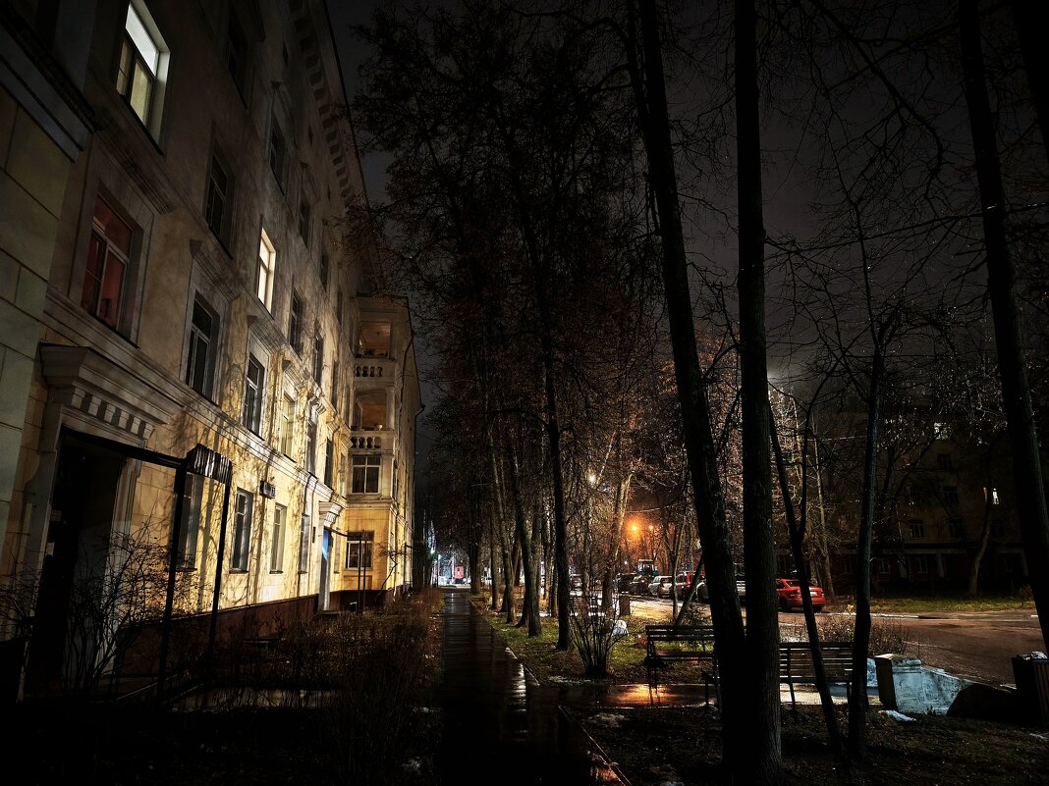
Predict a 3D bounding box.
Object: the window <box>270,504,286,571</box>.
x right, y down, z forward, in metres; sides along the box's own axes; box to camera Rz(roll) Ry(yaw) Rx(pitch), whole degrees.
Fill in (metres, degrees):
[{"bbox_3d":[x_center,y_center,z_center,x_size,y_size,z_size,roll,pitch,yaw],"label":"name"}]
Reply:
[{"bbox_3d":[-7.118,4.188,19.921,0.200,1.891,1.440,1,-15,-6],"label":"window"}]

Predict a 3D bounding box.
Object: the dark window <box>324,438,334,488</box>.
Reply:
[{"bbox_3d":[-7.985,2.825,28.109,0.200,1.934,1.536,1,-15,-6],"label":"dark window"}]

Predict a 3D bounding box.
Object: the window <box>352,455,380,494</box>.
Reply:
[{"bbox_3d":[-7.562,3.927,33.308,1.392,1.848,0.200,1,-15,-6],"label":"window"}]

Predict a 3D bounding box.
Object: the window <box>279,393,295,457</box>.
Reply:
[{"bbox_3d":[-7.365,1.029,21.488,0.200,1.860,1.600,1,-14,-6],"label":"window"}]

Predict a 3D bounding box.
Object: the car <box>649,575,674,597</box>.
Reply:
[{"bbox_3d":[9.869,13.608,49.037,1.760,1.480,4.300,0,-14,-4],"label":"car"}]

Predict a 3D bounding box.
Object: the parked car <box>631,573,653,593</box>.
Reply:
[{"bbox_3d":[9.960,15.826,57.256,1.780,1.500,4.400,1,-15,-6],"label":"parked car"}]

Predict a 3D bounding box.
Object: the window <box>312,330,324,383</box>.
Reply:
[{"bbox_3d":[-7.835,-1.308,26.224,0.200,1.880,1.470,1,-14,-6],"label":"window"}]

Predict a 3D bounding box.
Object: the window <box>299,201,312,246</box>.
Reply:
[{"bbox_3d":[-7.444,-5.816,23.415,0.200,1.620,1.350,1,-14,-6],"label":"window"}]

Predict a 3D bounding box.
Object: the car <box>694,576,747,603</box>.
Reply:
[{"bbox_3d":[11.270,11.574,40.841,1.780,1.500,4.400,1,-15,-6],"label":"car"}]

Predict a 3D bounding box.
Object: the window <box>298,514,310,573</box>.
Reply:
[{"bbox_3d":[-7.757,5.264,24.357,0.200,1.900,1.500,1,-14,-6],"label":"window"}]

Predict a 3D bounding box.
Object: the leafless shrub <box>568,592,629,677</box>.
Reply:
[{"bbox_3d":[1.256,4.072,11.910,1.020,1.470,1.000,0,-14,-1],"label":"leafless shrub"}]

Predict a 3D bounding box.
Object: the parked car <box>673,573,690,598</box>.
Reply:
[{"bbox_3d":[10.357,12.166,43.727,1.800,1.620,4.400,0,-14,-4],"label":"parked car"}]

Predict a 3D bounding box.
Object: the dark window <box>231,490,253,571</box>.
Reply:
[{"bbox_3d":[-6.911,3.359,16.903,0.200,1.890,1.520,1,-14,-6],"label":"dark window"}]

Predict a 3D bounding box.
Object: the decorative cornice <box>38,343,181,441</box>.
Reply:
[{"bbox_3d":[-5.629,0.145,9.764,0.520,0.648,3.144,1,-15,-6],"label":"decorative cornice"}]

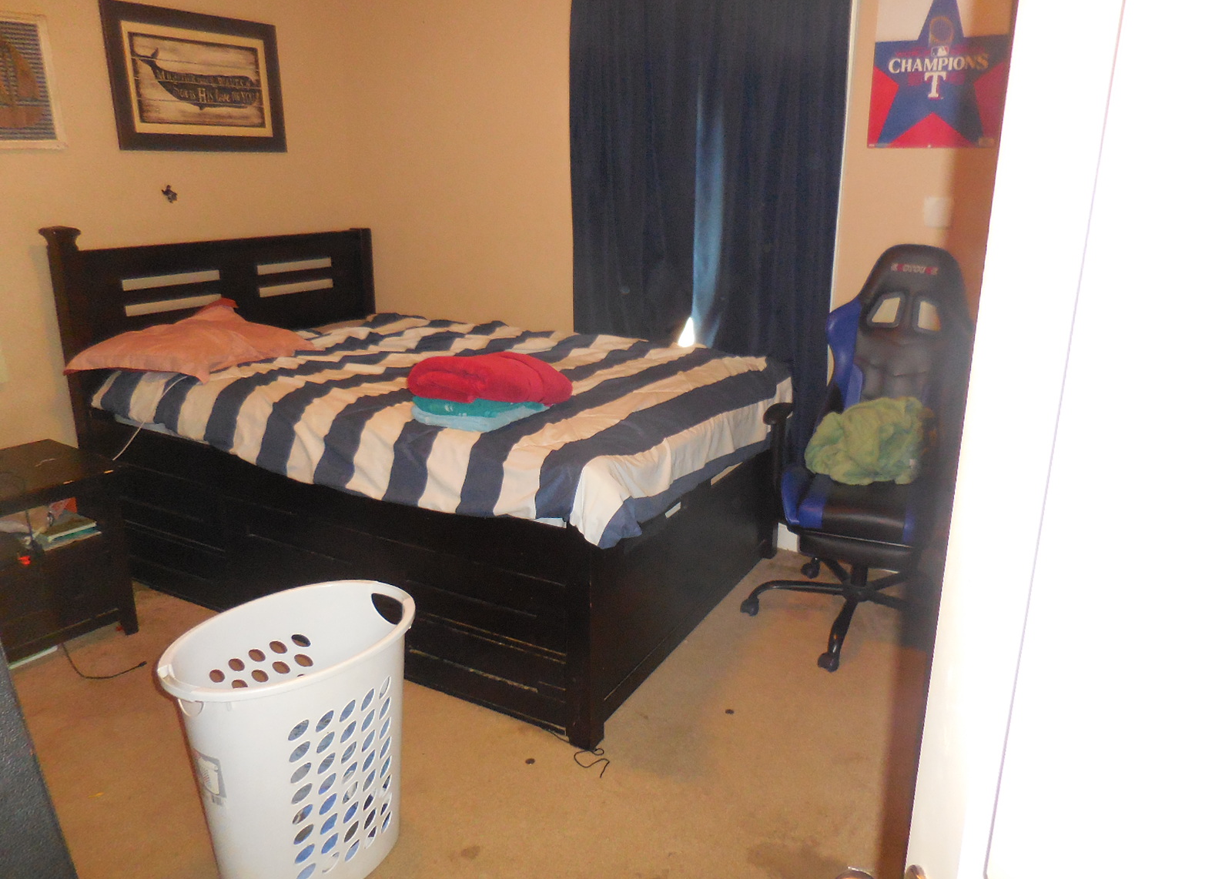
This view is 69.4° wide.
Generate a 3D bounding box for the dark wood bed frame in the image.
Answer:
[{"bbox_3d":[-0.673,-0.127,3.305,2.216,1.282,1.455,10,19,28],"label":"dark wood bed frame"}]

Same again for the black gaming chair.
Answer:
[{"bbox_3d":[0.818,0.033,2.880,0.690,1.255,0.720,10,20,29],"label":"black gaming chair"}]

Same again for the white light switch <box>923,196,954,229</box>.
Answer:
[{"bbox_3d":[1.108,-0.778,3.047,0.104,0.114,0.010,10,19,28],"label":"white light switch"}]

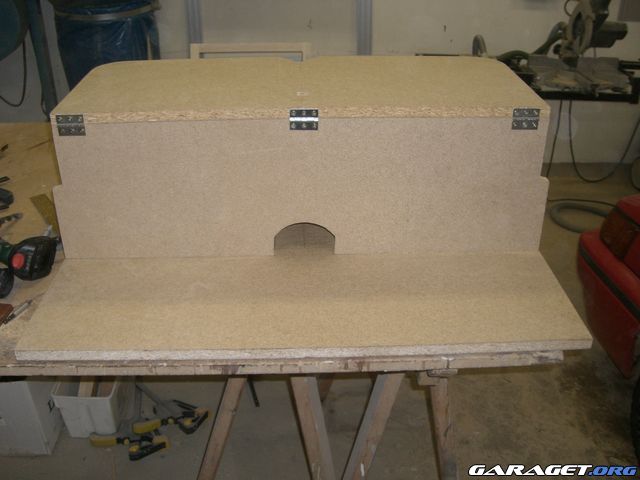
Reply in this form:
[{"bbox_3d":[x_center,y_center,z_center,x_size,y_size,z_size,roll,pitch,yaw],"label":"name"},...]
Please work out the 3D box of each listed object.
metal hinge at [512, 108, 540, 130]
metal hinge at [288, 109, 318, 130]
[{"bbox_3d":[0.427,-0.250,1.453,0.058,0.043,0.009,-1,27,-1],"label":"metal hinge"},{"bbox_3d":[-0.032,-0.246,1.445,0.058,0.043,0.009,-1,27,-1],"label":"metal hinge"}]

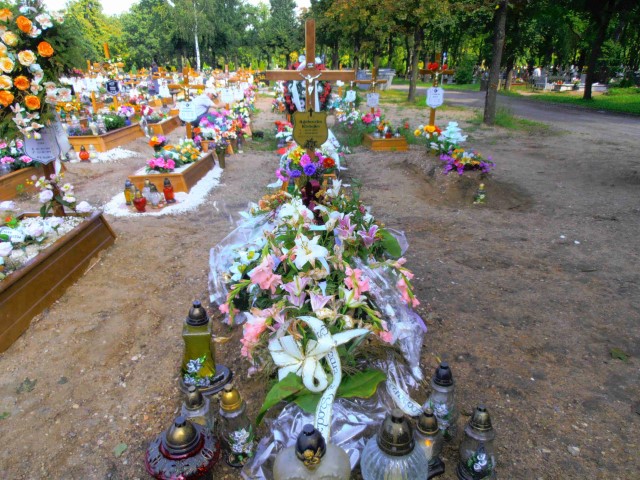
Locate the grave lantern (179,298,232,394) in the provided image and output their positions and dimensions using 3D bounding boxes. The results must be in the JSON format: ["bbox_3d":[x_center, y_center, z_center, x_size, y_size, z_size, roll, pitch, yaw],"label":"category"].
[{"bbox_3d":[-0.533,0.477,2.084,0.245,0.420,0.220,0,21,0],"label":"grave lantern"}]

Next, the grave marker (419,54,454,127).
[{"bbox_3d":[1.940,-2.380,7.390,0.600,1.340,0.090,0,21,0],"label":"grave marker"}]

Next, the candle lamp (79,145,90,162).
[{"bbox_3d":[-3.929,-1.435,7.403,0.165,0.270,0.165,0,21,0],"label":"candle lamp"}]

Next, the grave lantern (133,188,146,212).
[{"bbox_3d":[-1.944,-0.426,4.784,0.139,0.243,0.114,0,22,0],"label":"grave lantern"}]

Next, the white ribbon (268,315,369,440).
[{"bbox_3d":[-0.002,0.562,1.892,0.420,0.370,0.340,0,21,0],"label":"white ribbon"}]

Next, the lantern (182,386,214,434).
[{"bbox_3d":[-0.498,0.723,1.794,0.134,0.307,0.134,0,22,0],"label":"lantern"}]

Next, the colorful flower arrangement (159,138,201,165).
[{"bbox_3d":[-1.983,-1.276,6.263,0.570,0.320,0.460,0,21,0],"label":"colorful flower arrangement"}]

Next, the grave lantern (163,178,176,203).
[{"bbox_3d":[-1.747,-0.573,5.115,0.119,0.269,0.119,0,22,0],"label":"grave lantern"}]

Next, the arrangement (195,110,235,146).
[{"bbox_3d":[-1.786,-1.968,7.657,0.660,0.570,0.520,0,21,0],"label":"arrangement"}]

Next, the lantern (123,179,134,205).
[{"bbox_3d":[-2.141,-0.538,5.013,0.084,0.277,0.084,0,22,0],"label":"lantern"}]

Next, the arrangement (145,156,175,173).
[{"bbox_3d":[-2.082,-0.982,5.755,0.370,0.210,0.300,0,21,0],"label":"arrangement"}]

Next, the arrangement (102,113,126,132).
[{"bbox_3d":[-4.099,-2.319,8.808,0.460,0.360,0.420,0,21,0],"label":"arrangement"}]

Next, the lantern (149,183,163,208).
[{"bbox_3d":[-1.825,-0.490,4.910,0.119,0.267,0.119,0,22,0],"label":"lantern"}]

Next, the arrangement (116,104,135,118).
[{"bbox_3d":[-4.113,-2.723,9.405,0.366,0.287,0.327,0,22,0],"label":"arrangement"}]

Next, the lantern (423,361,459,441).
[{"bbox_3d":[0.504,0.669,1.865,0.132,0.346,0.132,0,22,0],"label":"lantern"}]

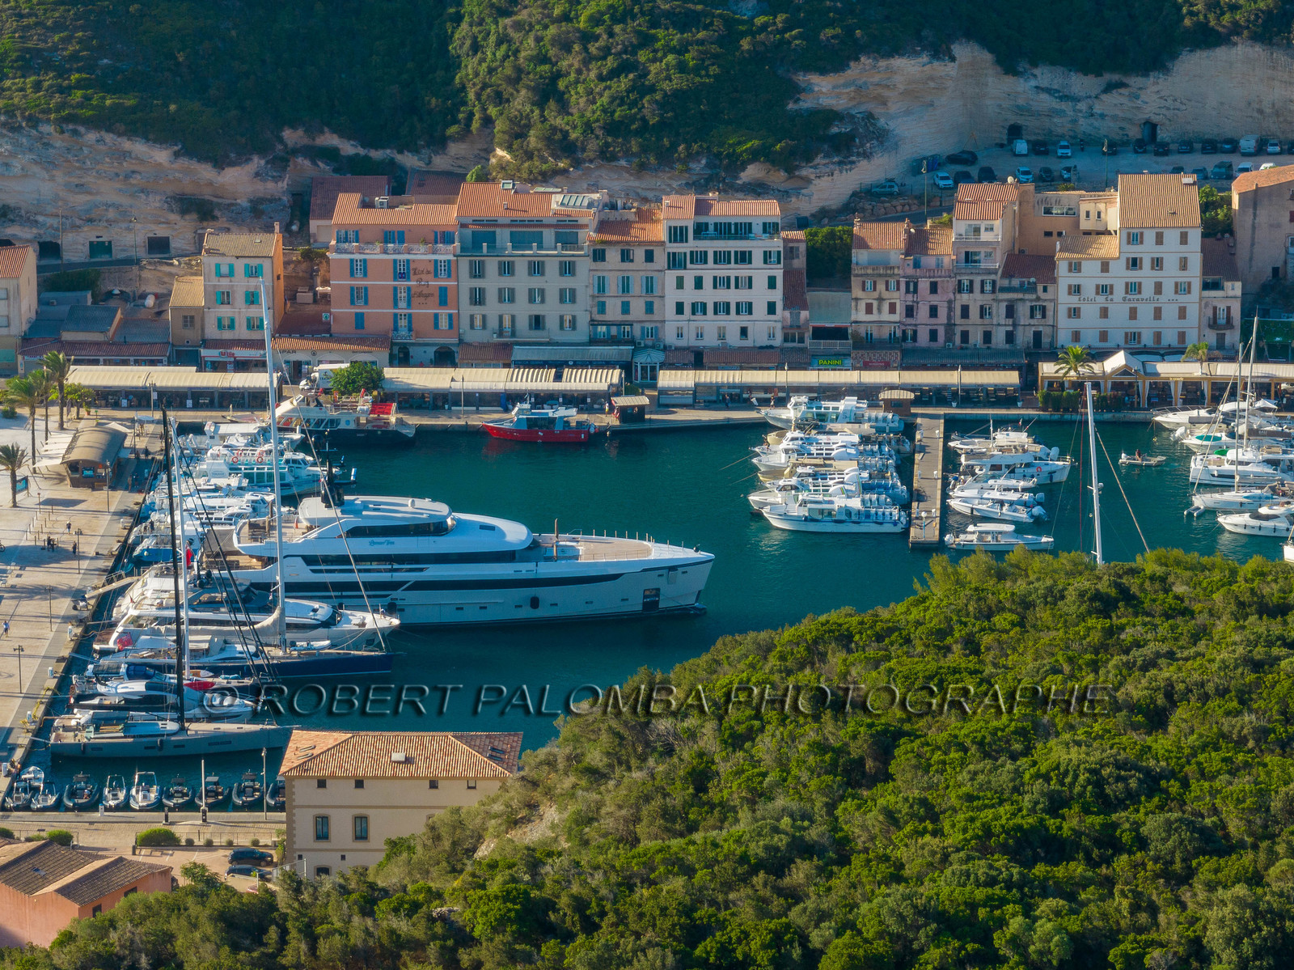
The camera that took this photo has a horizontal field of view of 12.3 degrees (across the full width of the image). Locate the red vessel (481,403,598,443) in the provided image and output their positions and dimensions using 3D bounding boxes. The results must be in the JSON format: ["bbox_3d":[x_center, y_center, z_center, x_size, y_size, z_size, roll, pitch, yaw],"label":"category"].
[{"bbox_3d":[-12.510,-7.400,698.550,13.200,4.400,4.000,0,17,2],"label":"red vessel"}]

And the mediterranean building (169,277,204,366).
[{"bbox_3d":[-56.476,-20.189,744.719,4.234,10.491,8.000,0,17,1],"label":"mediterranean building"}]

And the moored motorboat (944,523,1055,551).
[{"bbox_3d":[38.650,5.590,657.860,12.000,2.700,3.600,0,17,0],"label":"moored motorboat"}]

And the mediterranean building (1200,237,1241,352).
[{"bbox_3d":[67.010,-22.060,703.050,4.760,11.600,10.500,1,18,3],"label":"mediterranean building"}]

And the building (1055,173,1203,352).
[{"bbox_3d":[59.114,-26.920,746.270,17.759,22.000,15.000,0,17,0],"label":"building"}]

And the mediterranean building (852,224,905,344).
[{"bbox_3d":[27.020,-23.160,702.610,6.050,14.300,10.000,1,18,3],"label":"mediterranean building"}]

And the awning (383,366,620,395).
[{"bbox_3d":[-16.410,-11.960,687.800,27.210,1.400,6.000,1,18,3],"label":"awning"}]

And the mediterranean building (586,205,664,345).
[{"bbox_3d":[-2.170,-23.840,722.380,9.000,17.800,11.000,1,17,2],"label":"mediterranean building"}]

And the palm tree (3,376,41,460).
[{"bbox_3d":[-70.340,-6.950,679.650,4.400,11.400,4.400,0,17,0],"label":"palm tree"}]

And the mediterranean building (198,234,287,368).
[{"bbox_3d":[-49.969,-23.095,744.054,8.637,16.435,9.800,0,17,1],"label":"mediterranean building"}]

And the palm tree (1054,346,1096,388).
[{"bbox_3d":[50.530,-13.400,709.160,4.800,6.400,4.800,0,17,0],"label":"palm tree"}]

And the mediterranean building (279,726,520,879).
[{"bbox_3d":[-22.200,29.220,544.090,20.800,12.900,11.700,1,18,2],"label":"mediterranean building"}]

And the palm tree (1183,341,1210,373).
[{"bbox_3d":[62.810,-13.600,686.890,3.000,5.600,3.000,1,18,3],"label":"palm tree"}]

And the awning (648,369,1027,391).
[{"bbox_3d":[23.116,-12.793,730.713,43.934,1.376,5.000,0,17,0],"label":"awning"}]

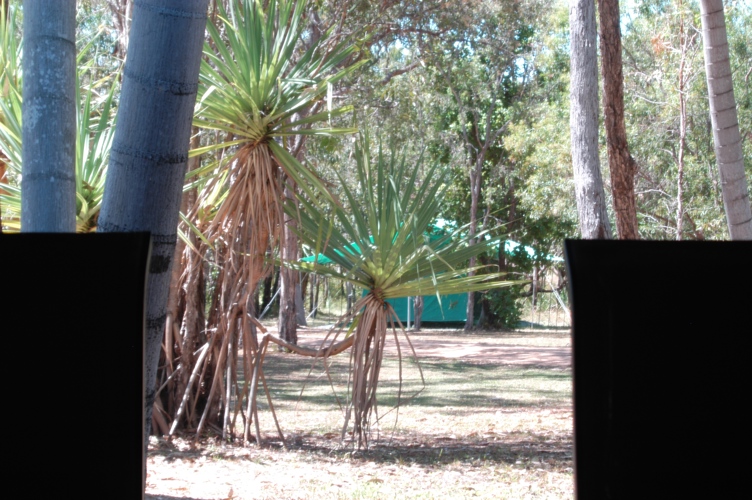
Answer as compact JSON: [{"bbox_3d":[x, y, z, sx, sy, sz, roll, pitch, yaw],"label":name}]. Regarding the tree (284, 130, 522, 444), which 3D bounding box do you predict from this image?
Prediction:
[{"bbox_3d":[0.264,0.390,8.400,2.250,2.980,2.100,1,-1,0],"label":"tree"}]

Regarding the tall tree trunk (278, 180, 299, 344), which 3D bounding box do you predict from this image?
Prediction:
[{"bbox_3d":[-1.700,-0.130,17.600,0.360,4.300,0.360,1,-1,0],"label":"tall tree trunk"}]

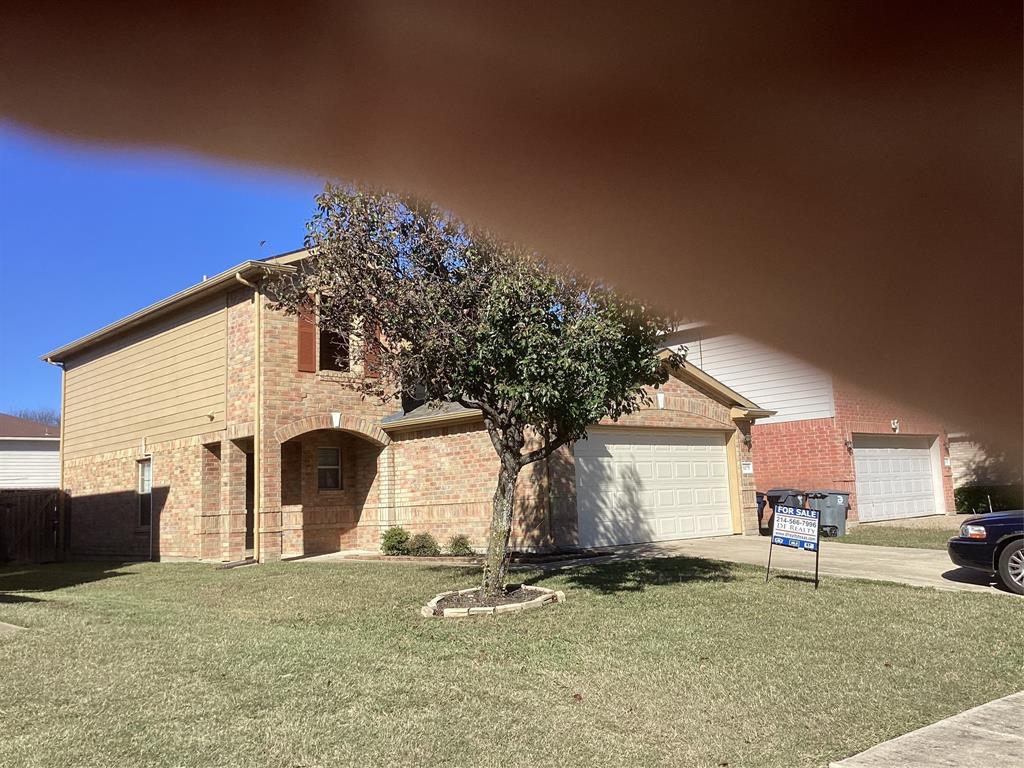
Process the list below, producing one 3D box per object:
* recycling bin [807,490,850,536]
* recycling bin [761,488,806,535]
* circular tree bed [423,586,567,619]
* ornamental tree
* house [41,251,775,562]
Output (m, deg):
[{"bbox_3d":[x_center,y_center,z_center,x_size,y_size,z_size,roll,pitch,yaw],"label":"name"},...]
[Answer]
[{"bbox_3d":[7.361,3.012,21.354,0.820,1.080,0.650,5,-10,-43],"label":"recycling bin"},{"bbox_3d":[6.617,3.099,22.175,0.650,1.080,0.820,-9,-10,40],"label":"recycling bin"},{"bbox_3d":[-0.208,2.454,10.300,1.600,0.150,1.600,-2,-7,0],"label":"circular tree bed"},{"bbox_3d":[-0.392,-0.106,10.439,4.500,5.100,4.500,-2,-7,0],"label":"ornamental tree"},{"bbox_3d":[-3.549,0.343,22.434,9.950,7.200,16.500,5,-10,-43],"label":"house"}]

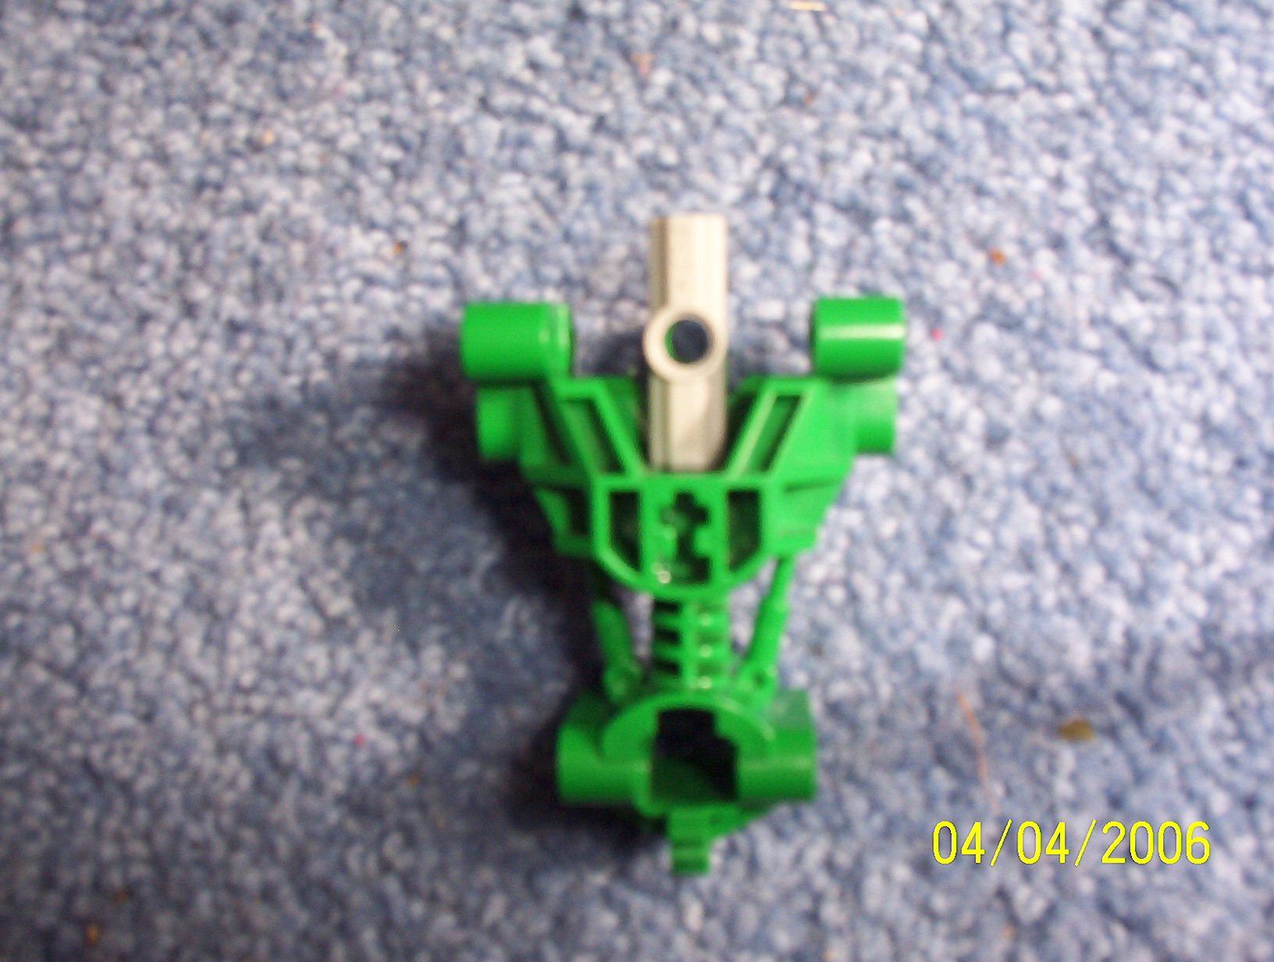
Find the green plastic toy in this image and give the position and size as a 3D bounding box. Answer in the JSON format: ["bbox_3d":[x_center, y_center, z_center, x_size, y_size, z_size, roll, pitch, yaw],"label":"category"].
[{"bbox_3d":[0.005,0.007,0.138,0.041,0.025,0.063,1,95,4],"label":"green plastic toy"}]

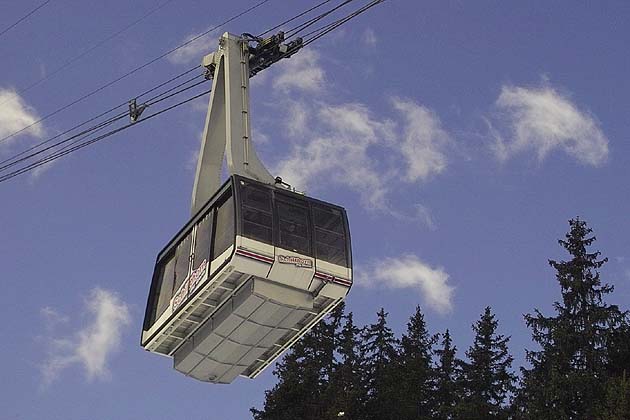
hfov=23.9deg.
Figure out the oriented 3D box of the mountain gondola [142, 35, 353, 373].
[{"bbox_3d":[-1.680,-0.694,39.106,3.100,9.517,5.859,17,-35,-22],"label":"mountain gondola"}]

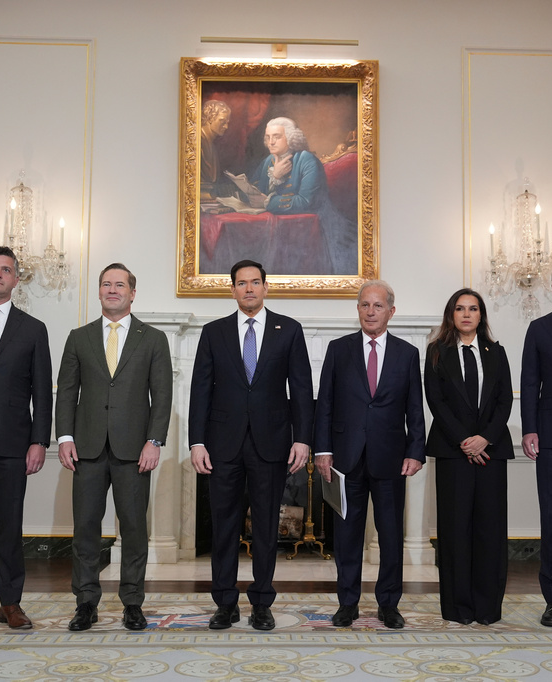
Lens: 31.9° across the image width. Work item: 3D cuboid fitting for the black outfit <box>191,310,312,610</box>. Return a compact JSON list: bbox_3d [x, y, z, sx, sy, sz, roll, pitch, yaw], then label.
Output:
[{"bbox_3d":[-0.124,0.575,4.816,0.615,1.482,0.330,1,-5,-2],"label":"black outfit"}]

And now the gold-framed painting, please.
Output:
[{"bbox_3d":[0.028,-1.244,7.436,1.530,1.865,0.100,1,-5,-2],"label":"gold-framed painting"}]

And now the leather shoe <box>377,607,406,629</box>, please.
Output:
[{"bbox_3d":[0.563,1.344,4.802,0.110,0.110,0.300,2,-6,-11],"label":"leather shoe"}]

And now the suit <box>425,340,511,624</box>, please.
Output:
[{"bbox_3d":[0.968,0.678,4.895,0.445,1.430,0.310,0,-5,6],"label":"suit"}]

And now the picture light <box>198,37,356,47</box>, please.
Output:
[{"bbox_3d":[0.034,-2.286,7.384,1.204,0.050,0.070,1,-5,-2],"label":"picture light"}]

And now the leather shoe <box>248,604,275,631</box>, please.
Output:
[{"bbox_3d":[-0.068,1.310,4.649,0.105,0.110,0.295,1,-5,-10],"label":"leather shoe"}]

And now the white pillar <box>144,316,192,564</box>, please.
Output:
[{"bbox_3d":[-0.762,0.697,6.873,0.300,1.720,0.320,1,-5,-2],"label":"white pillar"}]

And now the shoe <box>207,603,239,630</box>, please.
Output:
[{"bbox_3d":[-0.246,1.330,4.736,0.110,0.110,0.300,-1,-6,14],"label":"shoe"}]

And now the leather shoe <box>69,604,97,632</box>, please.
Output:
[{"bbox_3d":[-0.913,1.298,4.605,0.105,0.110,0.295,0,-5,10],"label":"leather shoe"}]

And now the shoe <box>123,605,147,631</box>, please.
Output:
[{"bbox_3d":[-0.687,1.323,4.701,0.110,0.110,0.300,2,-6,-13],"label":"shoe"}]

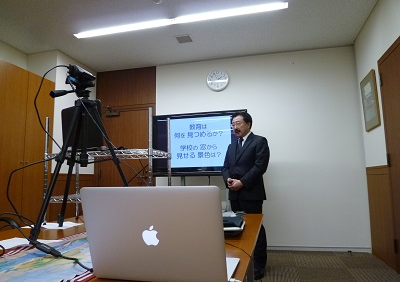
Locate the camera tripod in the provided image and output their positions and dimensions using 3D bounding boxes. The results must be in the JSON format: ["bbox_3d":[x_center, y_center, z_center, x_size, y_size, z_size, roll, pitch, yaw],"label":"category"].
[{"bbox_3d":[-0.648,0.103,1.590,0.500,0.760,0.500,-8,-11,40],"label":"camera tripod"}]

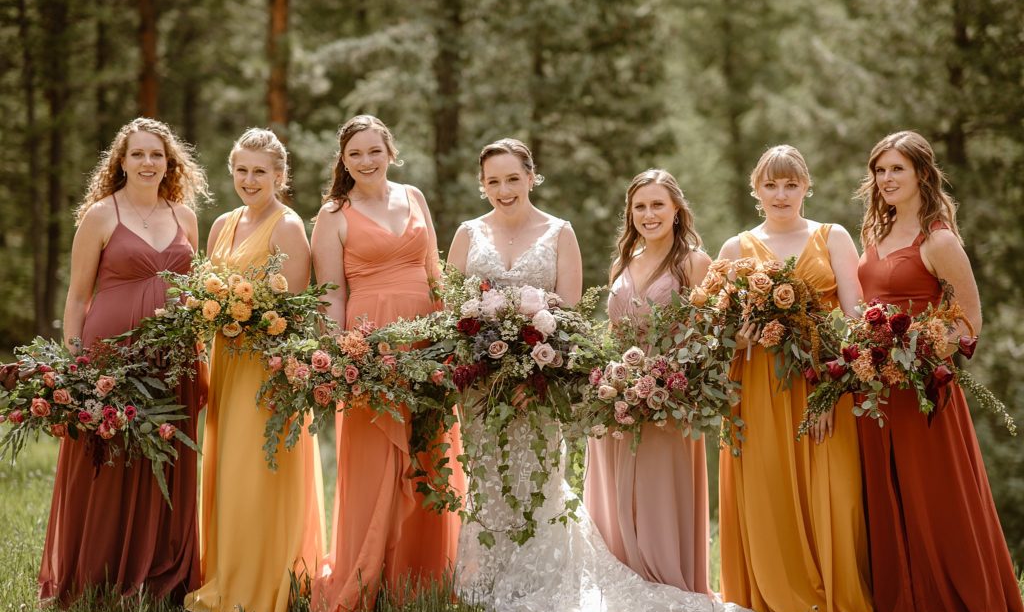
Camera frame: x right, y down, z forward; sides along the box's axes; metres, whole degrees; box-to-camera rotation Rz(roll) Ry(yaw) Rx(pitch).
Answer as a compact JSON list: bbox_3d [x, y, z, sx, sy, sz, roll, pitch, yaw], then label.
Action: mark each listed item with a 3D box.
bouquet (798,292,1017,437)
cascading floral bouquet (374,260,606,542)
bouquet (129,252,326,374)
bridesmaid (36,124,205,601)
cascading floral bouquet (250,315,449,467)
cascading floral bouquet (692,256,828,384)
[{"bbox_3d":[1.284,0.184,7.866,0.698,0.452,0.400,0,2,10],"label":"bouquet"},{"bbox_3d":[-0.050,0.326,7.850,0.690,0.890,0.420,0,2,0],"label":"cascading floral bouquet"},{"bbox_3d":[-0.928,0.028,7.880,0.660,0.420,0.400,0,2,6],"label":"bouquet"},{"bbox_3d":[-1.334,0.180,8.300,0.530,1.660,0.450,-1,2,-25],"label":"bridesmaid"},{"bbox_3d":[-0.526,0.290,7.920,0.620,0.490,0.400,0,2,-10],"label":"cascading floral bouquet"},{"bbox_3d":[0.818,0.040,7.968,0.445,0.408,0.340,0,2,8],"label":"cascading floral bouquet"}]

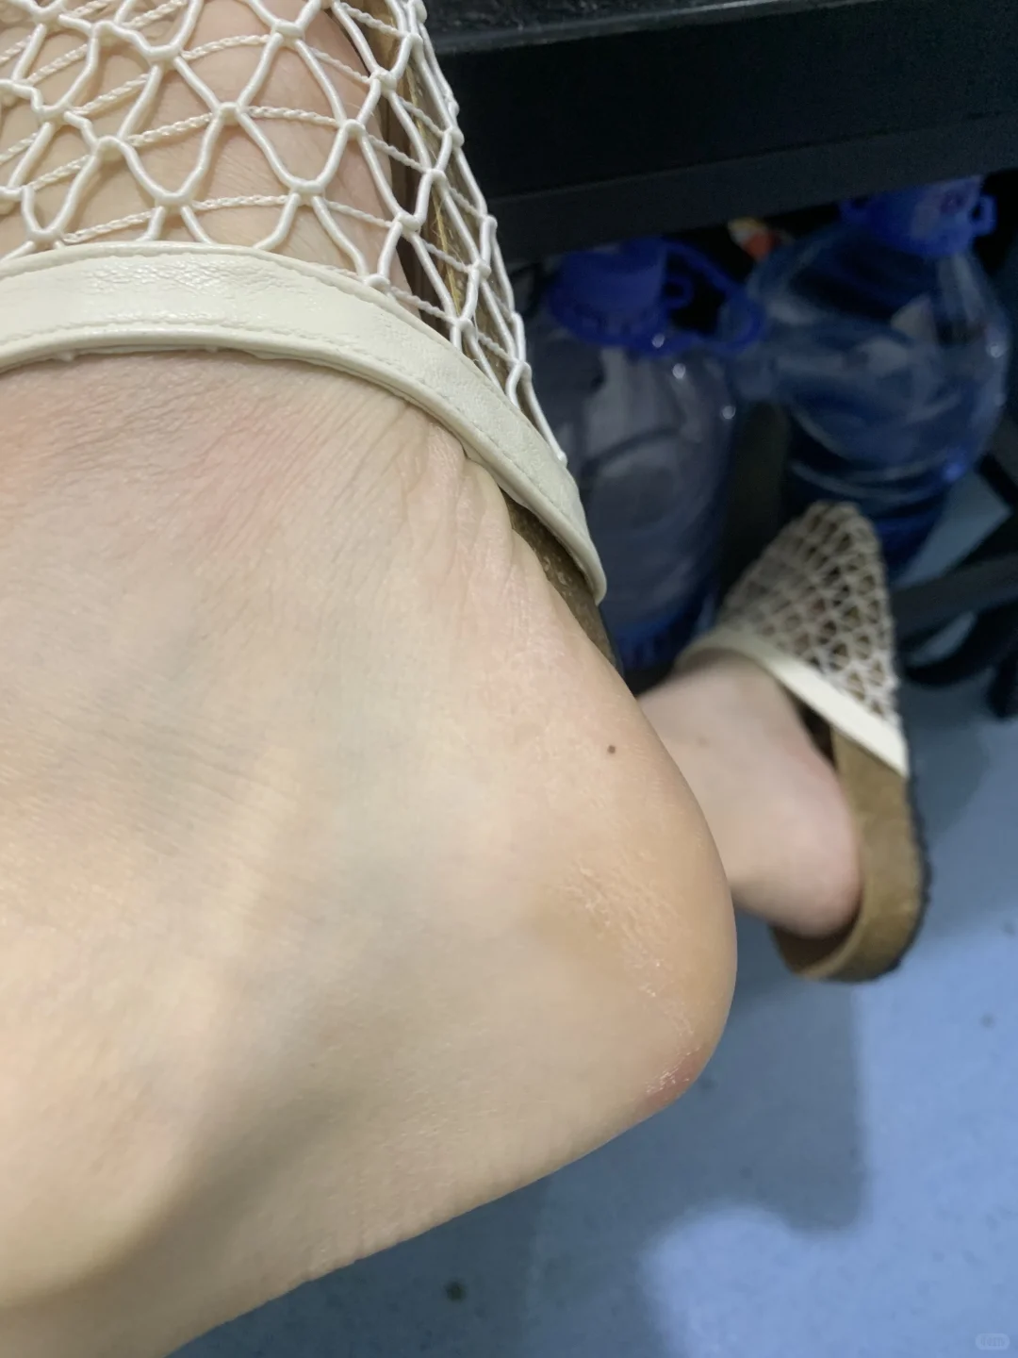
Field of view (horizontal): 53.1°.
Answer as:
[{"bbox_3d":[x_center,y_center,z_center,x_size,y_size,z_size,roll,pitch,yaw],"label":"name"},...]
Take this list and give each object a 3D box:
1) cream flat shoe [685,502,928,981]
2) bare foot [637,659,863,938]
[{"bbox_3d":[0.155,0.024,0.528,0.096,0.085,0.260,-23,55,50],"label":"cream flat shoe"},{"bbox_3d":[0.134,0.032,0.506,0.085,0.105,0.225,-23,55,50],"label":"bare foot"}]

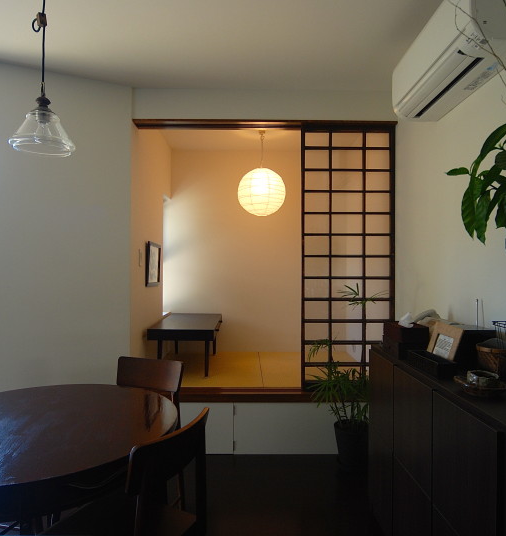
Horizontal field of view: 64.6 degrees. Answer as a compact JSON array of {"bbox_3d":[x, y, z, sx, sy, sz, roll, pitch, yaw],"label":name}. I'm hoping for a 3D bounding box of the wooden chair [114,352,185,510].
[{"bbox_3d":[-0.679,0.914,2.090,0.420,0.780,0.470,1,0,23],"label":"wooden chair"}]

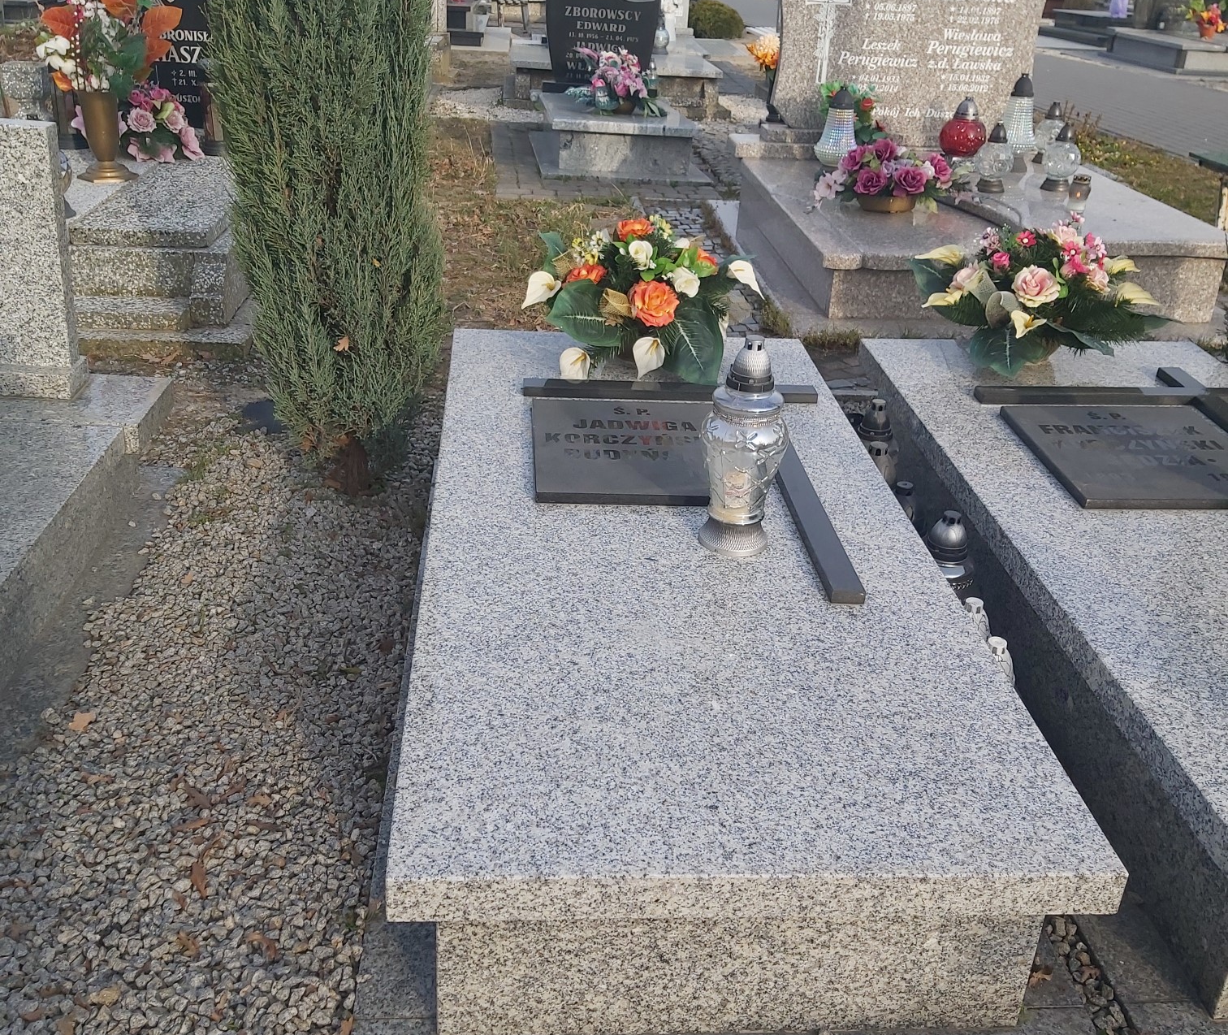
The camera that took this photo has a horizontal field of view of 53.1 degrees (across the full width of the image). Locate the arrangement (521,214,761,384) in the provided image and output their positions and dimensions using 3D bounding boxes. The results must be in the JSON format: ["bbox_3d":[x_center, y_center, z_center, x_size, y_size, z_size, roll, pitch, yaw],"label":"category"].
[{"bbox_3d":[0.070,-0.524,2.919,0.561,0.377,0.432,1,26,-6],"label":"arrangement"}]

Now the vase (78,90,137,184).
[{"bbox_3d":[-1.801,-1.356,4.364,0.207,0.300,0.207,0,27,-5],"label":"vase"}]

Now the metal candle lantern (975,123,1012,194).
[{"bbox_3d":[1.679,-1.592,5.420,0.161,0.276,0.161,0,26,-8],"label":"metal candle lantern"}]

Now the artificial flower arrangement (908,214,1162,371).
[{"bbox_3d":[1.065,-0.561,3.090,0.600,0.355,0.420,0,27,-6],"label":"artificial flower arrangement"}]

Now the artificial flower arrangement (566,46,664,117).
[{"bbox_3d":[0.010,-2.248,6.330,0.490,0.330,0.340,0,27,-6],"label":"artificial flower arrangement"}]

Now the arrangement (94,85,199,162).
[{"bbox_3d":[-1.726,-1.438,4.480,0.430,0.255,0.320,0,27,-6],"label":"arrangement"}]

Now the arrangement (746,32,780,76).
[{"bbox_3d":[0.703,-2.133,5.657,0.198,0.203,0.189,0,27,-5],"label":"arrangement"}]

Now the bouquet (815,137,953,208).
[{"bbox_3d":[1.055,-1.336,4.807,0.495,0.252,0.378,0,27,-5],"label":"bouquet"}]

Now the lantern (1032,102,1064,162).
[{"bbox_3d":[1.980,-1.737,5.529,0.155,0.253,0.155,0,27,-5],"label":"lantern"}]

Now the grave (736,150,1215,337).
[{"bbox_3d":[1.529,-1.254,5.498,1.720,0.386,1.702,0,26,-8],"label":"grave"}]

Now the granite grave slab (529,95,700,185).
[{"bbox_3d":[-0.001,-2.055,6.603,0.828,0.257,1.170,0,27,-5],"label":"granite grave slab"}]

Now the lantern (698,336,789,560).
[{"bbox_3d":[0.222,-0.122,2.130,0.148,0.371,0.148,0,27,-5],"label":"lantern"}]

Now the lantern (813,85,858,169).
[{"bbox_3d":[1.096,-1.913,6.023,0.202,0.354,0.202,0,26,-8],"label":"lantern"}]

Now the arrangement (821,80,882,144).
[{"bbox_3d":[1.104,-1.865,5.720,0.290,0.340,0.220,0,27,-6],"label":"arrangement"}]

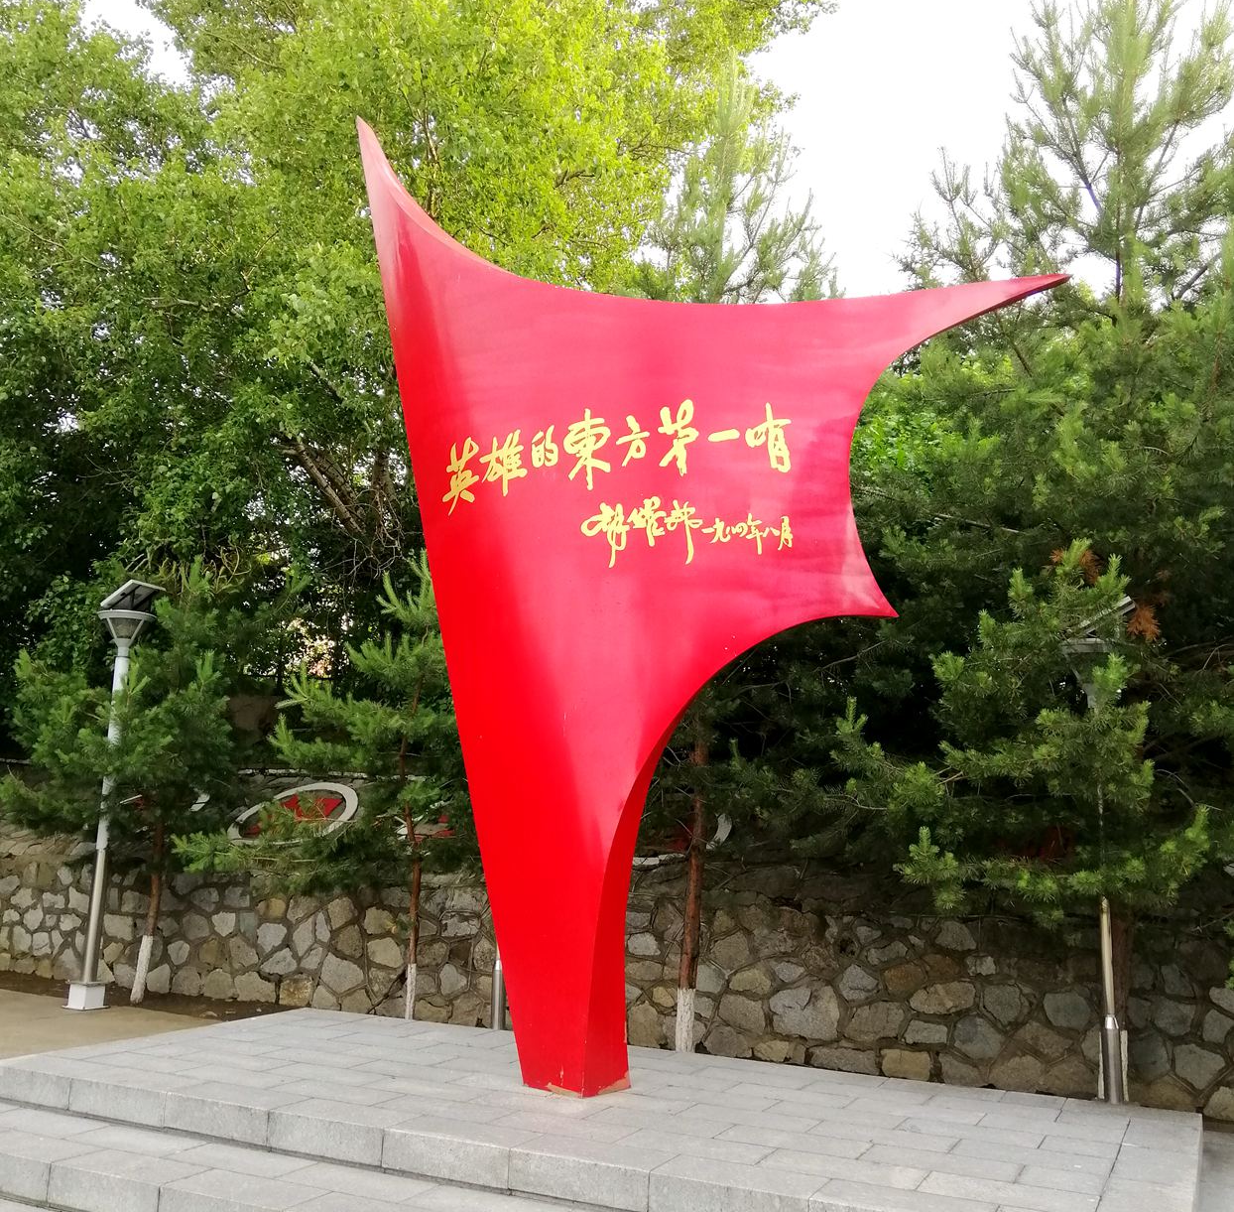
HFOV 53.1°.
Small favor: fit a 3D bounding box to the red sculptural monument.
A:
[{"bbox_3d":[0.085,-0.429,5.828,3.861,5.135,0.800,-3,-11,26],"label":"red sculptural monument"}]

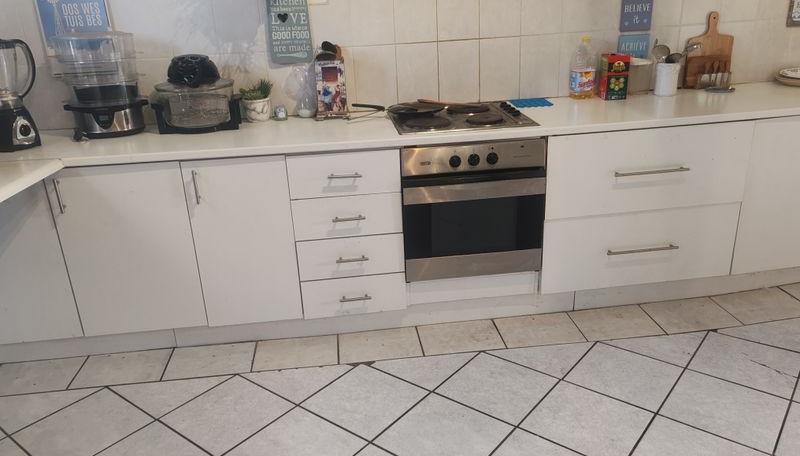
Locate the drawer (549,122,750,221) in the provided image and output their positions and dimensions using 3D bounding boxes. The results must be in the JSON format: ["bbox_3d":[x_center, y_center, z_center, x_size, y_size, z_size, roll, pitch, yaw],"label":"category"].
[{"bbox_3d":[1.035,-0.311,2.843,0.900,0.364,0.460,-4,20,-5],"label":"drawer"}]

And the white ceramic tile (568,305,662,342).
[{"bbox_3d":[0.967,0.431,2.799,0.350,0.012,0.261,-4,20,-5],"label":"white ceramic tile"}]

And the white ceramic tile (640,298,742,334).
[{"bbox_3d":[1.303,0.396,2.805,0.350,0.010,0.263,-5,20,-5],"label":"white ceramic tile"}]

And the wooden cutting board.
[{"bbox_3d":[1.531,-0.886,3.088,0.227,0.349,0.018,-4,13,-5],"label":"wooden cutting board"}]

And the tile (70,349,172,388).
[{"bbox_3d":[-1.145,0.585,2.589,0.359,0.010,0.255,-5,20,-5],"label":"tile"}]

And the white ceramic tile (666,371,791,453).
[{"bbox_3d":[1.152,0.640,2.214,0.350,0.012,0.350,13,25,37],"label":"white ceramic tile"}]

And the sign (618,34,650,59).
[{"bbox_3d":[1.143,-0.862,3.062,0.152,0.160,0.012,-5,20,-5],"label":"sign"}]

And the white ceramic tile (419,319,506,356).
[{"bbox_3d":[0.265,0.483,2.733,0.350,0.012,0.261,-4,20,-5],"label":"white ceramic tile"}]

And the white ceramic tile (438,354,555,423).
[{"bbox_3d":[0.368,0.598,2.348,0.354,0.010,0.345,13,25,37],"label":"white ceramic tile"}]

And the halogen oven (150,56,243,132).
[{"bbox_3d":[-0.880,-0.592,2.715,0.385,0.306,0.335,-6,20,-10],"label":"halogen oven"}]

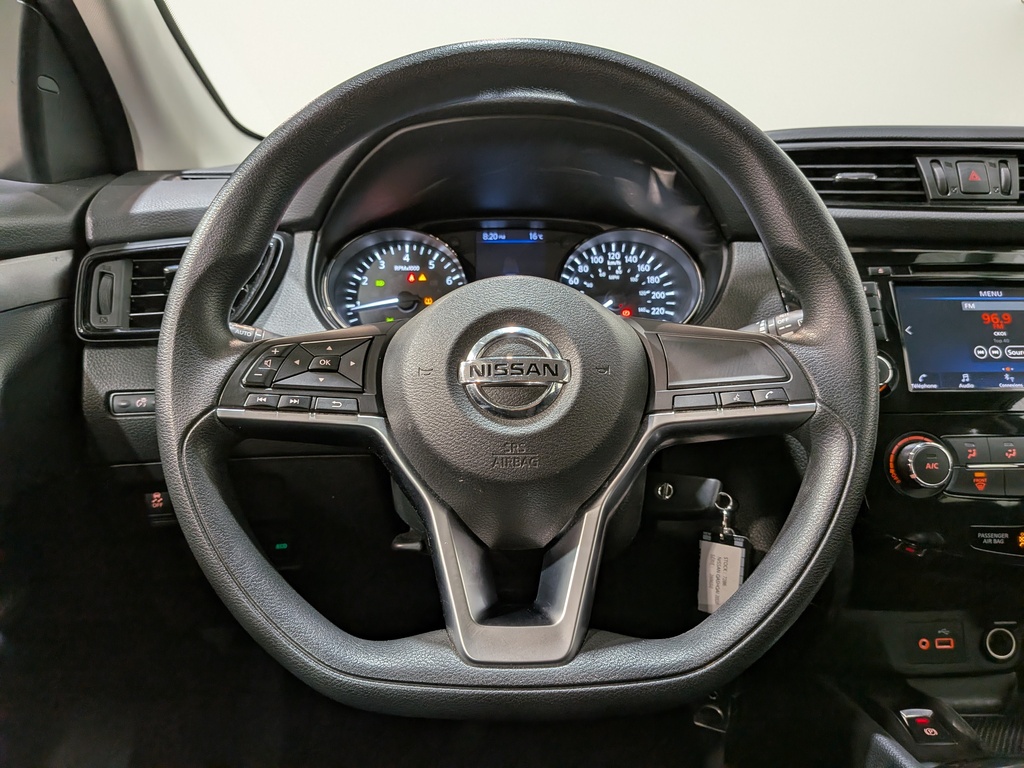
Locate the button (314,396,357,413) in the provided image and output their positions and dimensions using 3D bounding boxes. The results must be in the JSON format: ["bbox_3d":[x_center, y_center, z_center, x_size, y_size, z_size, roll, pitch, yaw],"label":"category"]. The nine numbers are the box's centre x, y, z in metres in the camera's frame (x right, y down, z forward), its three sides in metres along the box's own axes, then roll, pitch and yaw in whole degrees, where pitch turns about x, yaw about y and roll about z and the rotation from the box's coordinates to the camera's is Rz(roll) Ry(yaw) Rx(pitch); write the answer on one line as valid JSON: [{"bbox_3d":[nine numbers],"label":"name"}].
[{"bbox_3d":[-0.093,0.011,0.379,0.022,0.007,0.006,2,-15,0],"label":"button"}]

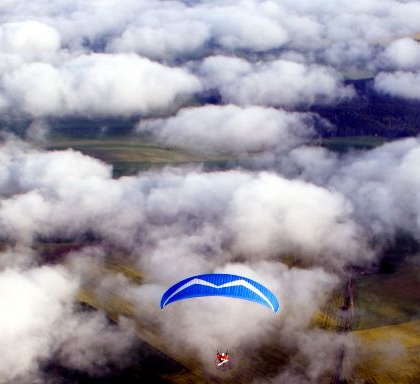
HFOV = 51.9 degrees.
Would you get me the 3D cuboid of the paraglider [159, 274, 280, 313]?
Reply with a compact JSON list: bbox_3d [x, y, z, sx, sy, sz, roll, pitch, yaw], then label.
[{"bbox_3d":[0.860,8.470,35.300,9.800,2.700,2.750,1,29,2],"label":"paraglider"}]

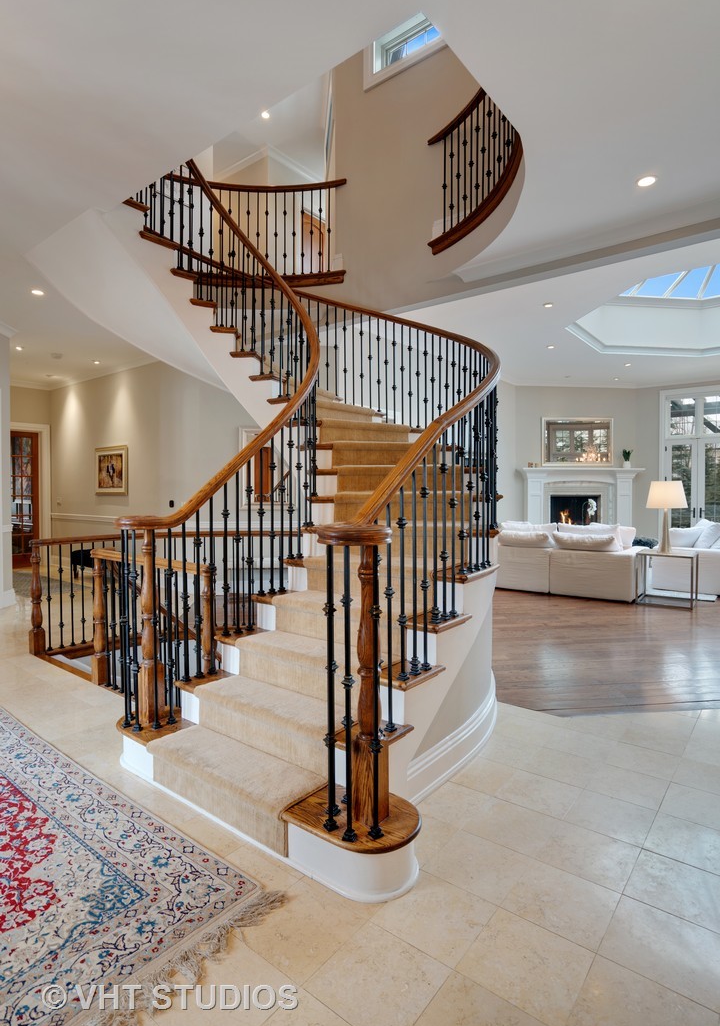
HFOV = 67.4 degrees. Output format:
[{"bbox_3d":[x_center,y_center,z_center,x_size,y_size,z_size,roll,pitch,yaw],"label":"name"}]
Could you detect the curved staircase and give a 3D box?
[{"bbox_3d":[-0.606,-0.921,3.575,3.542,4.182,2.509,1,1,38],"label":"curved staircase"}]

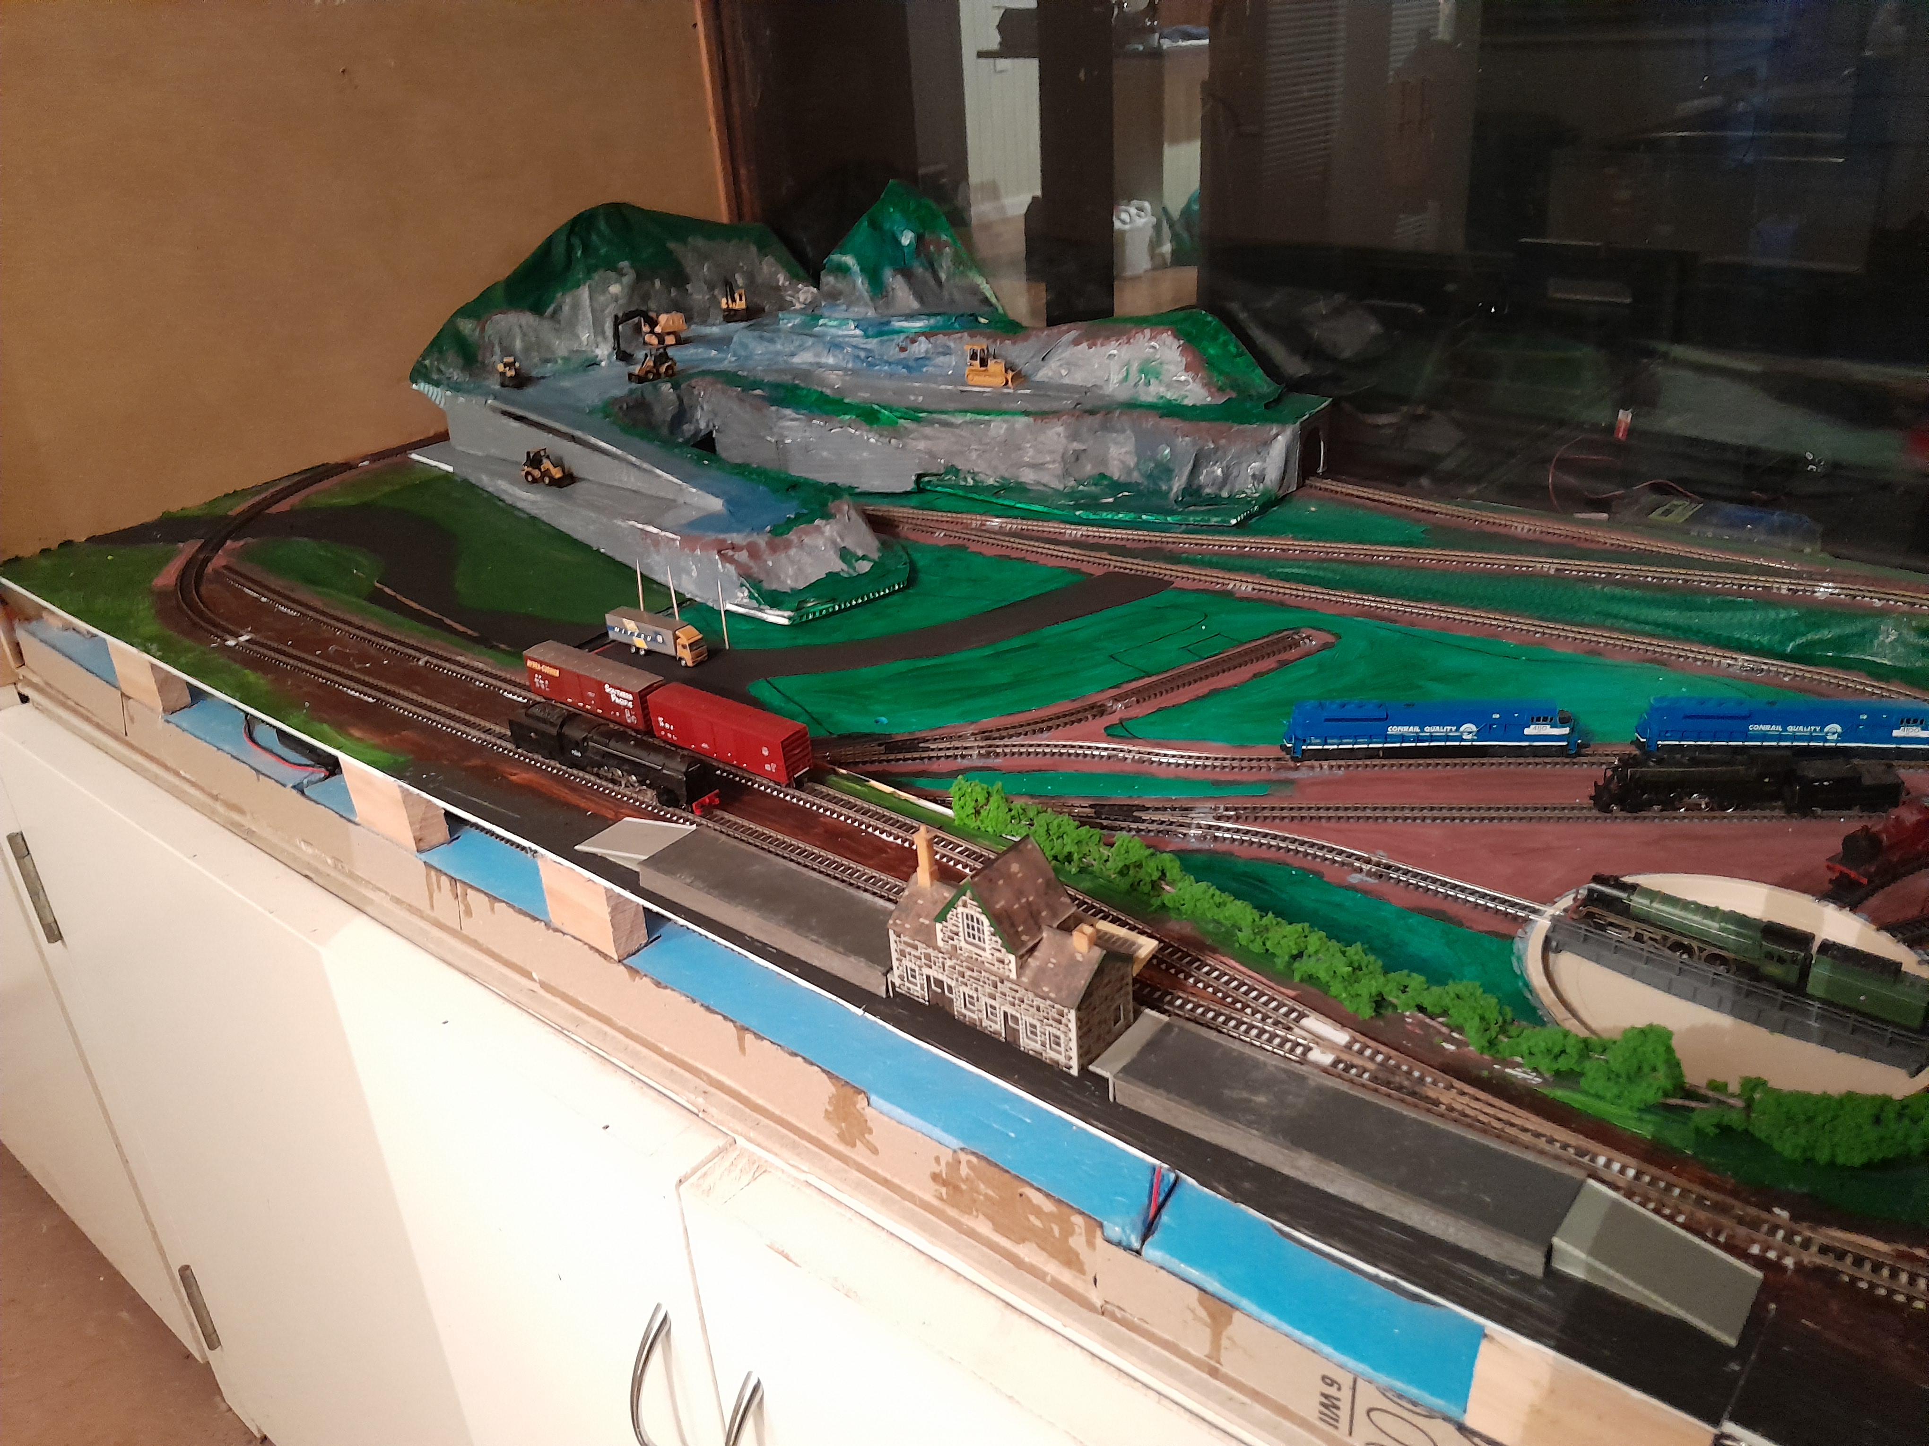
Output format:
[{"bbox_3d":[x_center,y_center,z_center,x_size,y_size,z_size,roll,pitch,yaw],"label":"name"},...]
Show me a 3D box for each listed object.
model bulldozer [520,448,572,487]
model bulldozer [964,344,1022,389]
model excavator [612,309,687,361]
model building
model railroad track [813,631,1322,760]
[{"bbox_3d":[-0.342,-0.211,1.188,0.042,0.027,0.018,8,26,31],"label":"model bulldozer"},{"bbox_3d":[0.027,-0.313,1.263,0.046,0.033,0.033,9,29,24],"label":"model bulldozer"},{"bbox_3d":[-0.319,-0.399,1.459,0.032,0.044,0.085,13,31,30],"label":"model excavator"},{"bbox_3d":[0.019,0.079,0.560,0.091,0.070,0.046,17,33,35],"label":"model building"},{"bbox_3d":[0.075,-0.013,0.813,0.319,0.005,0.045,-14,28,-20],"label":"model railroad track"}]

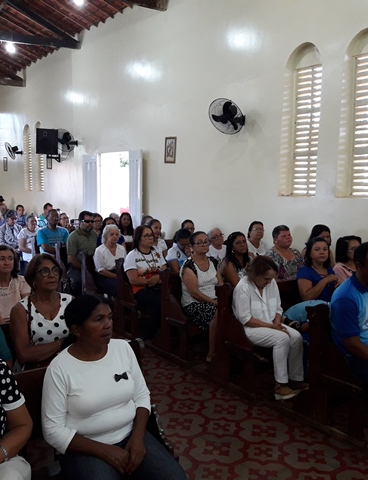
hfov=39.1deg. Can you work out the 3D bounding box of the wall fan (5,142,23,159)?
[{"bbox_3d":[-4.687,-2.421,14.176,0.430,0.480,0.510,-16,14,-34],"label":"wall fan"}]

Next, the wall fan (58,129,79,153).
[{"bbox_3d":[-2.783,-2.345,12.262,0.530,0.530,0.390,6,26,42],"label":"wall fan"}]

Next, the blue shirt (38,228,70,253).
[{"bbox_3d":[-1.907,0.081,7.580,0.500,0.540,0.300,-4,7,-36],"label":"blue shirt"}]

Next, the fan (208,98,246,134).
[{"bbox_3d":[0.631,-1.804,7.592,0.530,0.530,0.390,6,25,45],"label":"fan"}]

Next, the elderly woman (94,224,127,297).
[{"bbox_3d":[-0.832,0.382,6.185,0.450,1.140,0.600,-4,7,-36],"label":"elderly woman"}]

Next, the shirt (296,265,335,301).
[{"bbox_3d":[1.209,0.445,4.726,0.430,0.480,0.270,-3,7,-29],"label":"shirt"}]

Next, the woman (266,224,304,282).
[{"bbox_3d":[1.210,0.438,5.597,0.500,1.200,0.720,-4,8,-34],"label":"woman"}]

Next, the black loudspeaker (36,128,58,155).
[{"bbox_3d":[-3.436,-2.480,13.032,0.430,0.620,0.400,0,6,0],"label":"black loudspeaker"}]

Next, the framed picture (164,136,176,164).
[{"bbox_3d":[-0.217,-1.474,8.517,0.030,0.435,0.340,-4,7,-36],"label":"framed picture"}]

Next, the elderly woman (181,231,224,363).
[{"bbox_3d":[0.214,0.521,4.764,0.460,1.170,0.580,-3,7,-30],"label":"elderly woman"}]

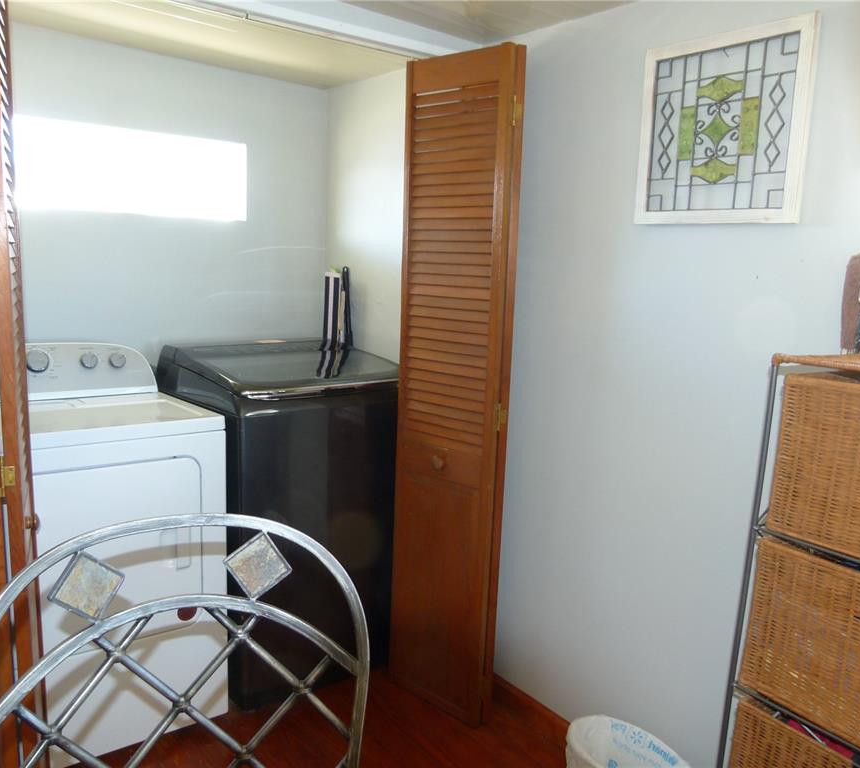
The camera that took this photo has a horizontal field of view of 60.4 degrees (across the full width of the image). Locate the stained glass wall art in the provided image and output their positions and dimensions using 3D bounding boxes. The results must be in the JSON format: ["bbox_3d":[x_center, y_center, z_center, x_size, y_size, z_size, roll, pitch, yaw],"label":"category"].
[{"bbox_3d":[0.657,-0.575,1.681,0.024,0.414,0.403,-6,12,-39],"label":"stained glass wall art"}]

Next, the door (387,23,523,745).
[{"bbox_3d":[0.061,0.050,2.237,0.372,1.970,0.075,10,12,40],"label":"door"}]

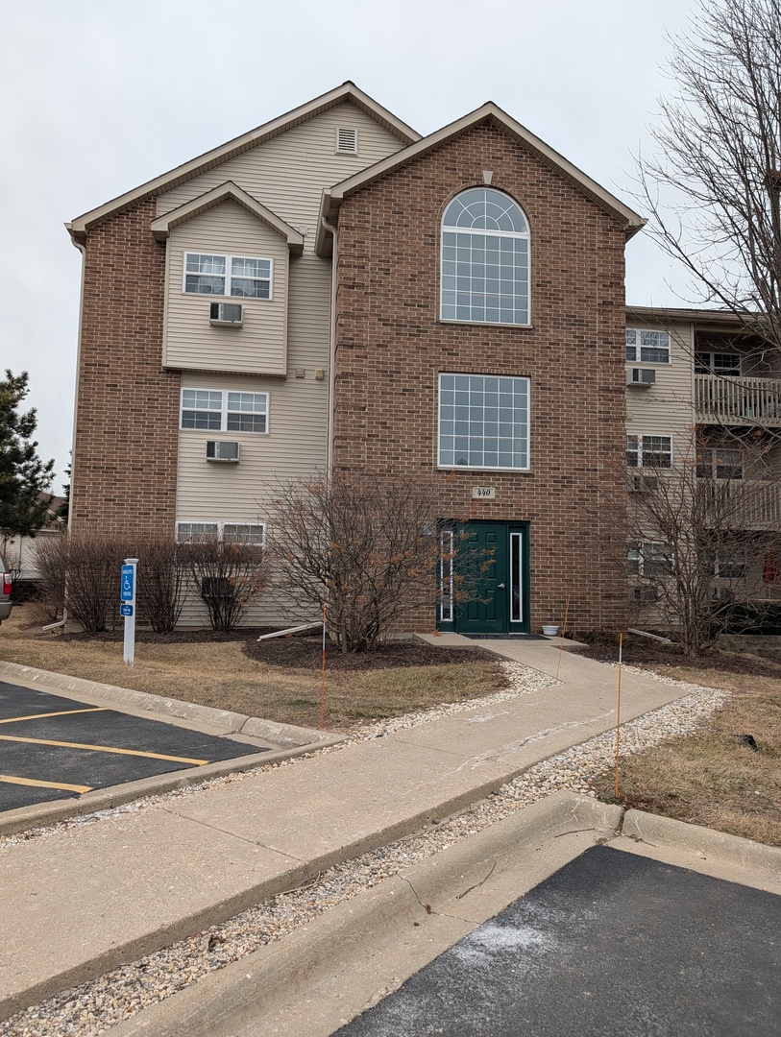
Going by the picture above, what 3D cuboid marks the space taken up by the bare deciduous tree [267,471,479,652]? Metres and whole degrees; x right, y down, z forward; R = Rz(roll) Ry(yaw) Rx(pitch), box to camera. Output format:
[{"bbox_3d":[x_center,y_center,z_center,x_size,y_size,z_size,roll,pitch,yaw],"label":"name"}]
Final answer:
[{"bbox_3d":[-0.204,0.645,11.159,3.355,2.777,2.900,2,-4,-8],"label":"bare deciduous tree"}]

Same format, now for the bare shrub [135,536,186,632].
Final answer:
[{"bbox_3d":[-4.454,1.250,13.921,0.933,1.886,1.100,2,-4,-8],"label":"bare shrub"}]

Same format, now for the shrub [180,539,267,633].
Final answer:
[{"bbox_3d":[-3.284,1.302,14.181,1.702,1.827,1.500,2,-4,-8],"label":"shrub"}]

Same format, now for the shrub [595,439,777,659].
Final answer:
[{"bbox_3d":[4.841,0.412,11.469,2.650,3.471,2.500,2,-4,-8],"label":"shrub"}]

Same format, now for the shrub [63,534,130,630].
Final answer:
[{"bbox_3d":[-5.632,1.212,13.810,1.330,1.890,1.350,2,-4,-8],"label":"shrub"}]

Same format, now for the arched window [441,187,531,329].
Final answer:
[{"bbox_3d":[1.876,-5.102,13.999,1.798,2.720,0.120,2,-4,-8],"label":"arched window"}]

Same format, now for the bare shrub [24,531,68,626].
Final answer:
[{"bbox_3d":[-6.625,1.135,13.880,0.850,1.807,1.000,2,-4,-8],"label":"bare shrub"}]

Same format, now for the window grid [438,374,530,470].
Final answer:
[{"bbox_3d":[1.810,-1.846,13.794,1.813,1.801,0.120,2,-4,-8],"label":"window grid"}]

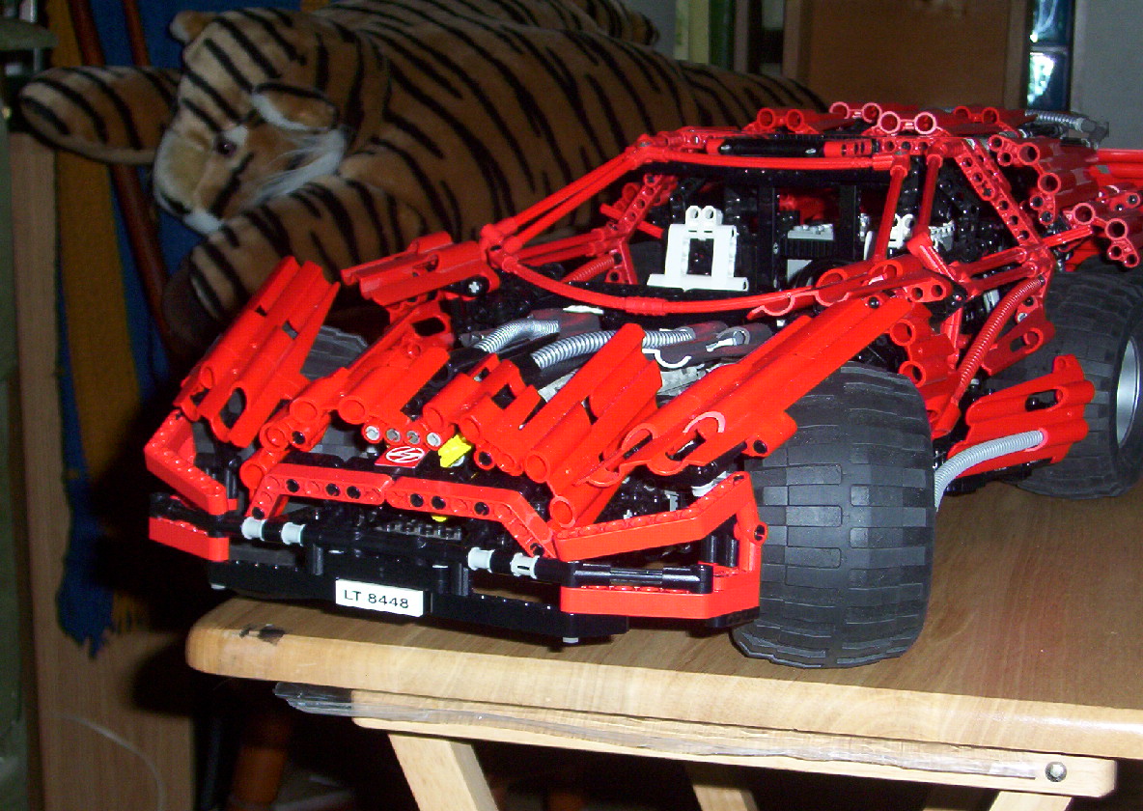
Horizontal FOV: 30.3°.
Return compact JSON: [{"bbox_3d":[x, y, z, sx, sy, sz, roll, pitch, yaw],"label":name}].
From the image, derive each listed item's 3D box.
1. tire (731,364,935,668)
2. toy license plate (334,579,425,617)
[{"bbox_3d":[0.088,0.038,0.734,0.064,0.105,0.105,0,12,-1],"label":"tire"},{"bbox_3d":[-0.063,0.063,0.691,0.032,0.008,0.003,6,14,26],"label":"toy license plate"}]

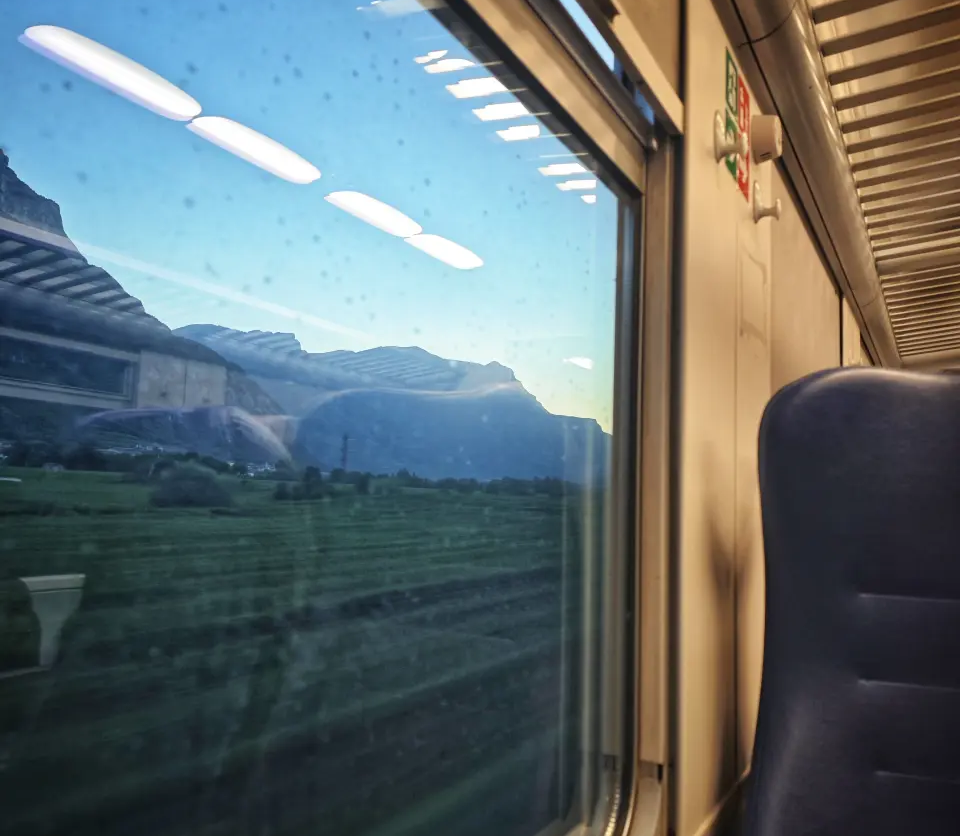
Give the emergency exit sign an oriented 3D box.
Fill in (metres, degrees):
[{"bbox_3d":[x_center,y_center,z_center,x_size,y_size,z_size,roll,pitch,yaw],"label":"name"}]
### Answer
[{"bbox_3d":[0.426,-0.478,1.403,0.008,0.191,0.178,-1,-7,29],"label":"emergency exit sign"}]

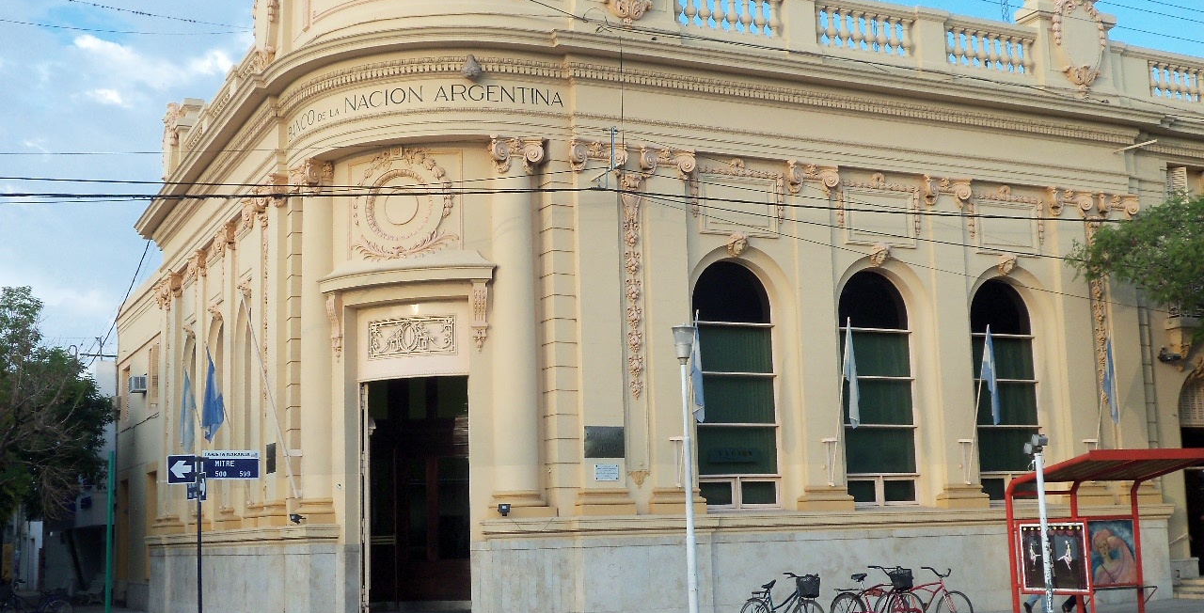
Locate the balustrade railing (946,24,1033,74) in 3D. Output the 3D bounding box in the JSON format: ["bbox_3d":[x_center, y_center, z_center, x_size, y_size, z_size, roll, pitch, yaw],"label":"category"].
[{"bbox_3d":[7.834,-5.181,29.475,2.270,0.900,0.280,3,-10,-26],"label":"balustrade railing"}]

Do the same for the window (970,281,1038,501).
[{"bbox_3d":[7.885,1.624,28.491,1.570,4.330,0.300,3,-10,-26],"label":"window"}]

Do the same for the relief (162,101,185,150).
[{"bbox_3d":[-10.814,-4.469,36.818,0.373,1.296,1.325,3,-10,-26],"label":"relief"}]

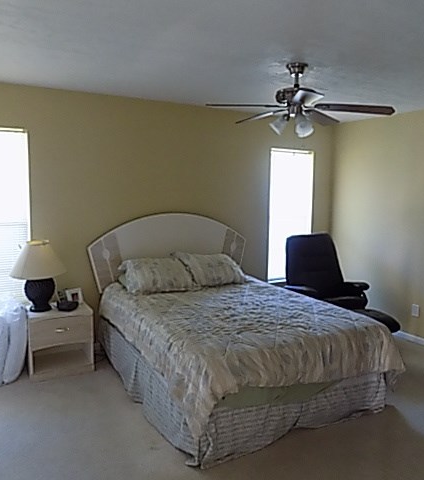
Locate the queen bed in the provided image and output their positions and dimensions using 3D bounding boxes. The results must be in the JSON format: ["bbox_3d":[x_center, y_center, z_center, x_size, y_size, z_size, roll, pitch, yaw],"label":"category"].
[{"bbox_3d":[0.105,0.497,3.602,1.780,1.345,2.080,-3,8,-29],"label":"queen bed"}]

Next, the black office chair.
[{"bbox_3d":[1.329,0.552,4.452,0.820,1.080,1.200,-3,8,-29],"label":"black office chair"}]

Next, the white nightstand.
[{"bbox_3d":[-1.341,0.872,3.731,0.510,0.525,0.390,-3,8,-29],"label":"white nightstand"}]

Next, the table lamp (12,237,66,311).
[{"bbox_3d":[-1.465,0.306,3.613,0.440,0.625,0.440,-3,8,-29],"label":"table lamp"}]

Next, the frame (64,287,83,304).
[{"bbox_3d":[-1.257,0.518,3.873,0.135,0.140,0.030,-5,-4,-42],"label":"frame"}]

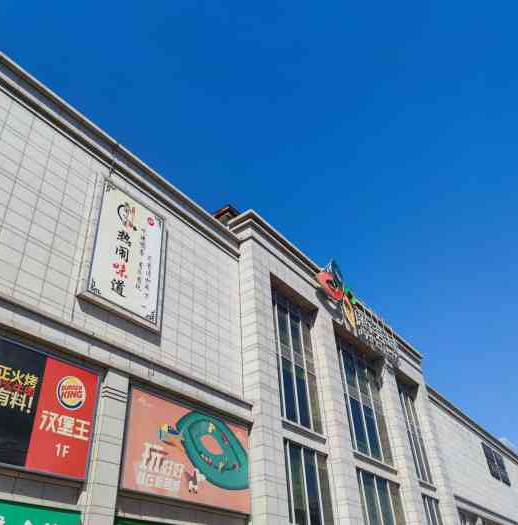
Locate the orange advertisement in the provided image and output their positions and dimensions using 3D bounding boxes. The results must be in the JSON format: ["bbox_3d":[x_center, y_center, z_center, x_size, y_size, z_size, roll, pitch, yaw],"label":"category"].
[{"bbox_3d":[-2.491,7.361,18.463,0.200,3.350,6.750,-25,-41,28],"label":"orange advertisement"}]

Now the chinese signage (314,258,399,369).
[{"bbox_3d":[7.356,3.598,35.197,0.500,5.000,12.300,-25,-41,28],"label":"chinese signage"}]

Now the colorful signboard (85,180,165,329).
[{"bbox_3d":[-5.324,-0.466,19.632,0.400,5.550,3.500,-25,-41,28],"label":"colorful signboard"}]

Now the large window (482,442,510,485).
[{"bbox_3d":[27.913,23.950,57.003,0.300,3.600,8.200,-25,-41,28],"label":"large window"}]

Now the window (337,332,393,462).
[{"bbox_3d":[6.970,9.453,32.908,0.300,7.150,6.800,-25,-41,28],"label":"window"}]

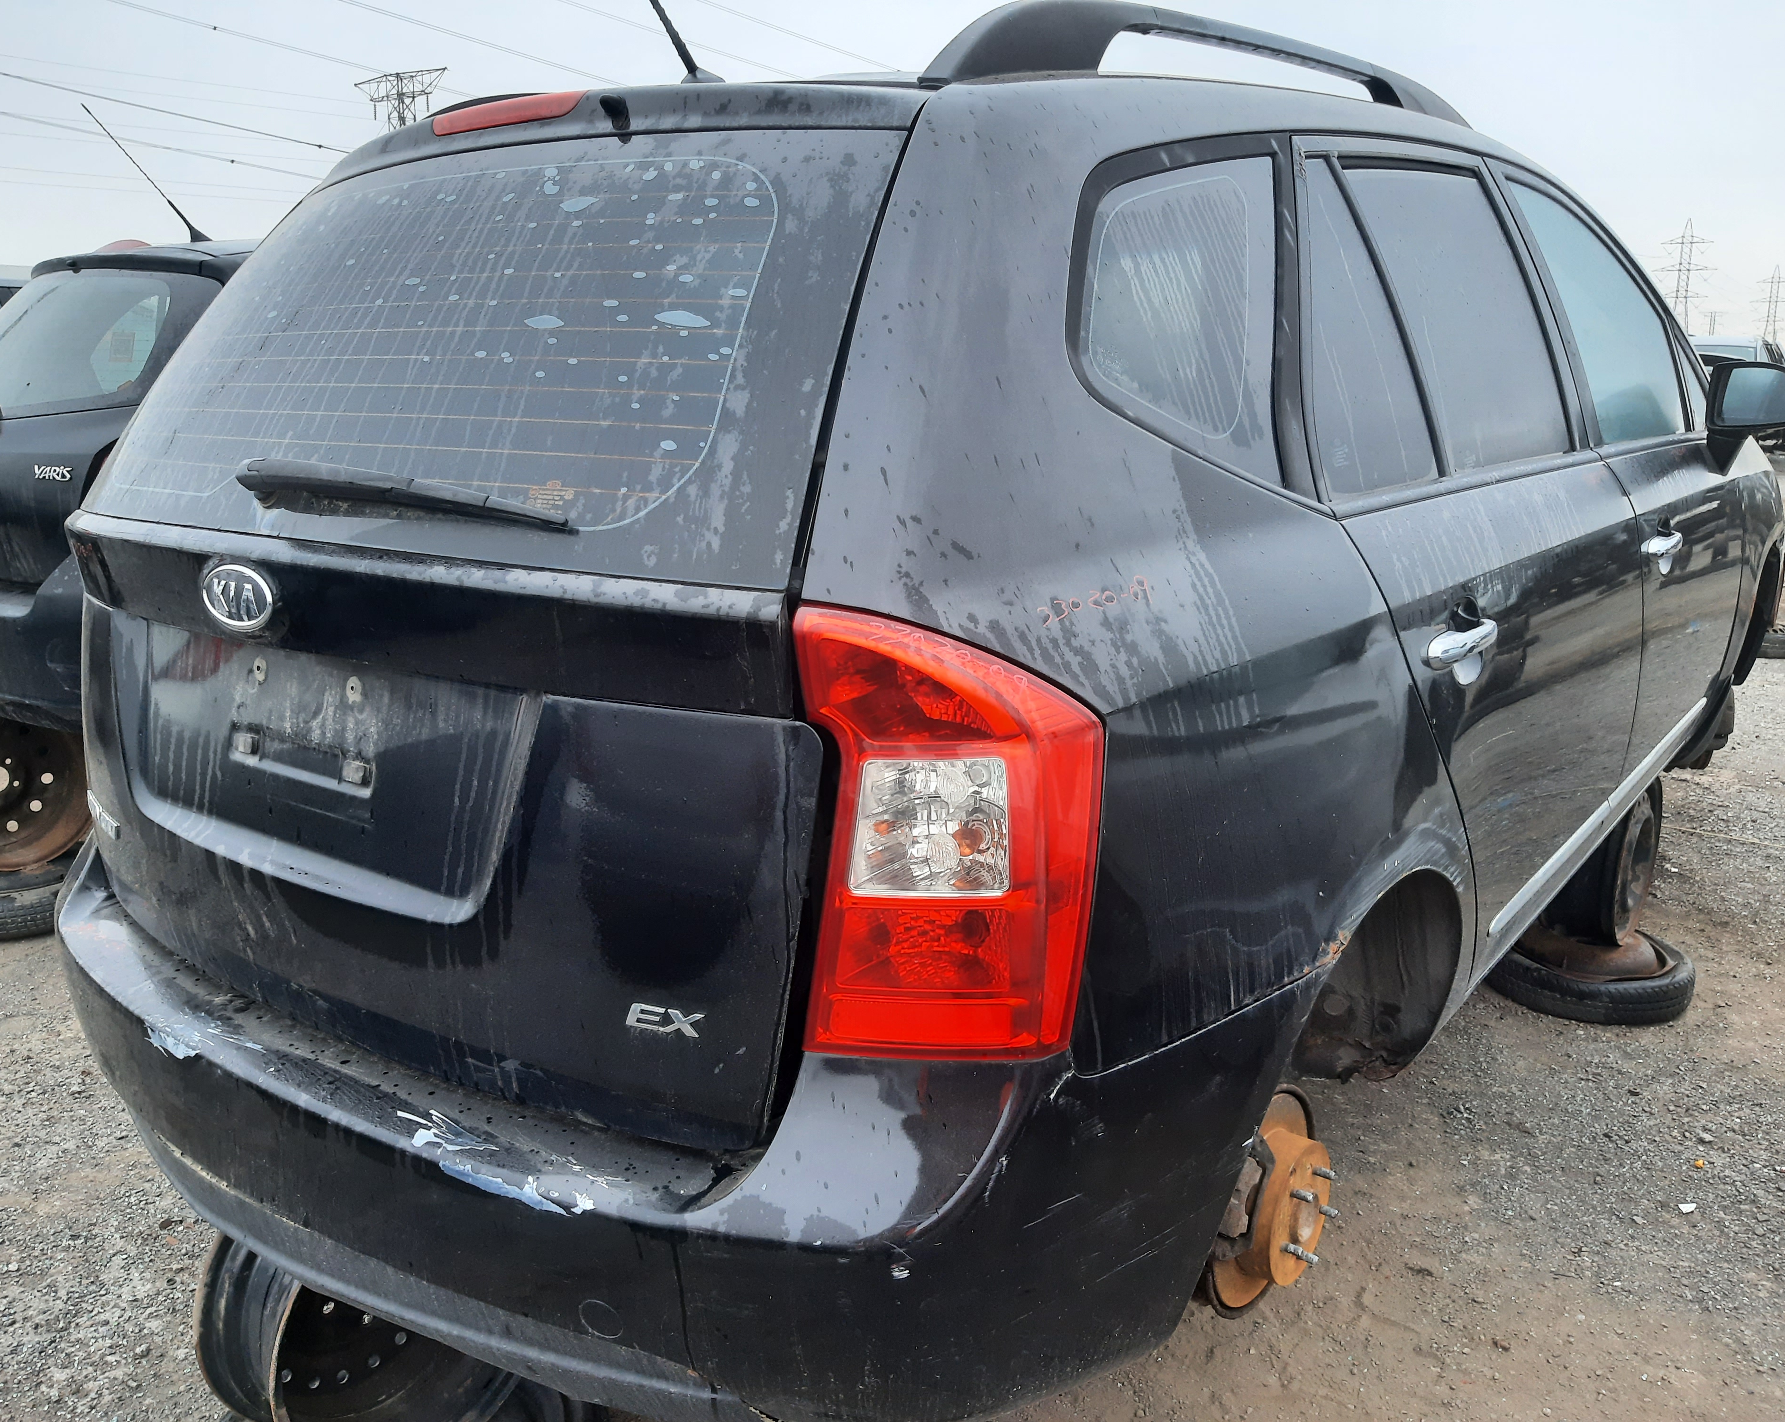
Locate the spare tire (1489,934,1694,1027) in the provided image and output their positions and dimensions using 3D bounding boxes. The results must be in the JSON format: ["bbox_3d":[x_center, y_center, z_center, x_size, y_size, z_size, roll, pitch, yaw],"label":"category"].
[{"bbox_3d":[1.712,0.638,3.533,0.500,0.115,0.500,9,16,37],"label":"spare tire"}]

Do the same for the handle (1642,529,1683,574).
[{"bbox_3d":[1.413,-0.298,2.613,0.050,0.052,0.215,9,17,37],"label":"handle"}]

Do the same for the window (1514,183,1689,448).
[{"bbox_3d":[1.329,-0.710,2.622,0.060,0.430,0.840,-15,2,41],"label":"window"}]

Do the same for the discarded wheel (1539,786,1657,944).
[{"bbox_3d":[1.714,0.343,3.452,0.170,0.410,0.410,10,17,38],"label":"discarded wheel"}]

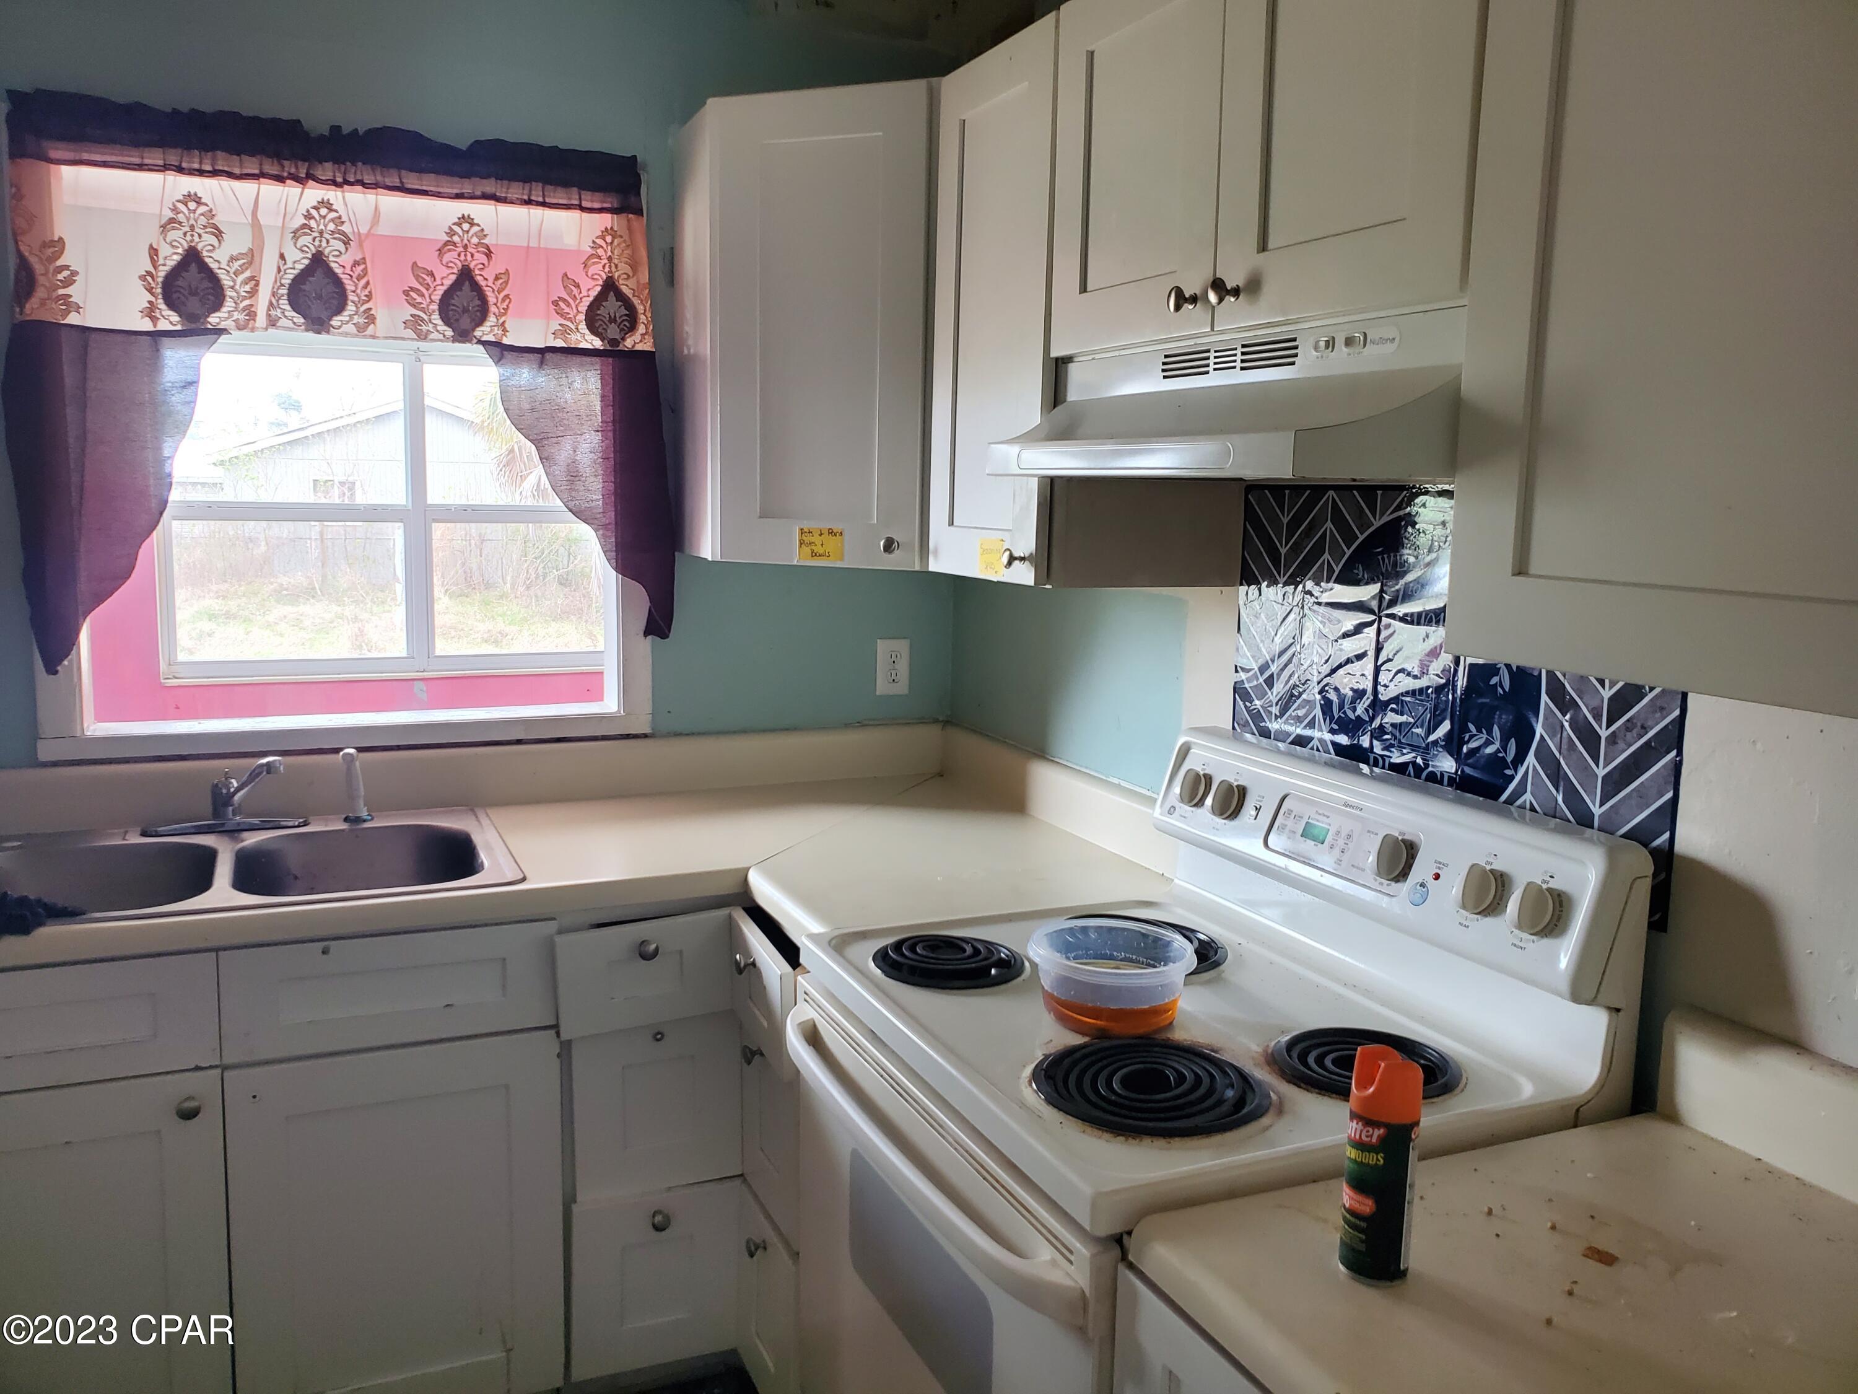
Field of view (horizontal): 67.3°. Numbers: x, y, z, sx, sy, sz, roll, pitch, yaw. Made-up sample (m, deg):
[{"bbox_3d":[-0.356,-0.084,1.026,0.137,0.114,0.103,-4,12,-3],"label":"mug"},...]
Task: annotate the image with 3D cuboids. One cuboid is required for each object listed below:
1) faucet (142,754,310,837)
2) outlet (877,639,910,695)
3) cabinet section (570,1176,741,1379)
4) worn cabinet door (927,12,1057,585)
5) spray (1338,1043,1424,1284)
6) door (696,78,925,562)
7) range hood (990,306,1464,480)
[{"bbox_3d":[-1.179,0.157,2.333,0.258,0.147,0.220,-3,9,-31],"label":"faucet"},{"bbox_3d":[-0.073,-0.062,2.958,0.071,0.116,0.010,-2,9,-24],"label":"outlet"},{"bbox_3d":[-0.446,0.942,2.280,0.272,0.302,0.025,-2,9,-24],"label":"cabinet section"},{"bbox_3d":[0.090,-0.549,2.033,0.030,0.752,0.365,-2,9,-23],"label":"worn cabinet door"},{"bbox_3d":[0.357,0.368,1.102,0.053,0.176,0.053,-1,8,-18],"label":"spray"},{"bbox_3d":[-0.187,-0.604,2.321,0.390,0.767,0.025,4,9,21],"label":"door"},{"bbox_3d":[0.407,-0.329,1.621,0.440,0.158,0.760,-2,9,-24],"label":"range hood"}]

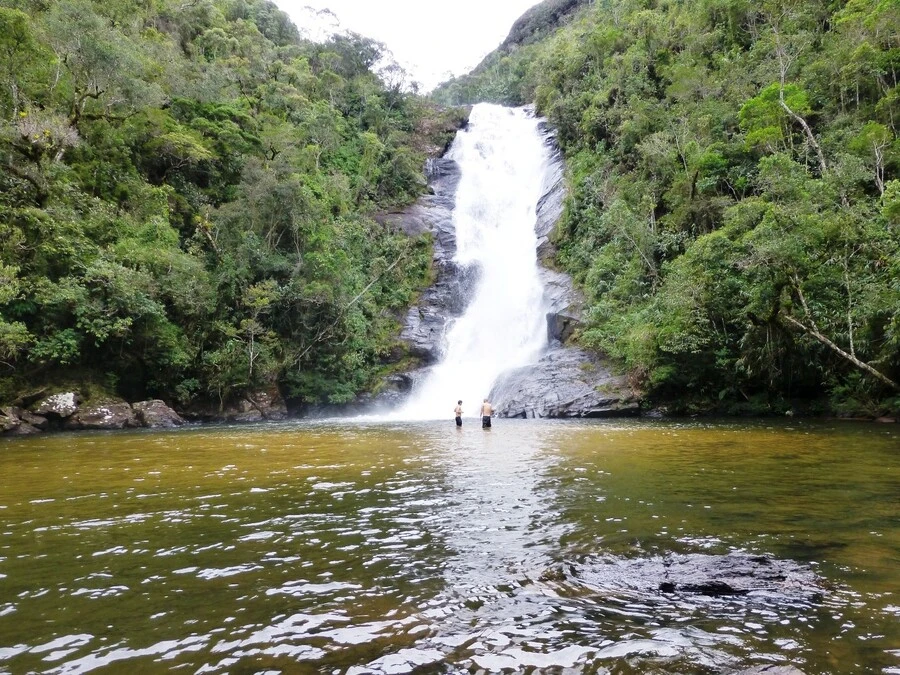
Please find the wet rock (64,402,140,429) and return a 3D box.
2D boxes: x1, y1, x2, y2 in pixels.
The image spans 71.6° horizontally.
[{"bbox_3d":[-15.807,3.546,28.300,2.882,1.135,2.000,3,-6,-33],"label":"wet rock"}]

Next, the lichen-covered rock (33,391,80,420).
[{"bbox_3d":[-18.178,3.126,28.900,1.800,1.149,1.500,3,-6,-33],"label":"lichen-covered rock"}]

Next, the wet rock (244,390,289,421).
[{"bbox_3d":[-10.453,3.838,35.500,2.247,1.635,1.900,2,-5,-23],"label":"wet rock"}]

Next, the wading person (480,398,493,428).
[{"bbox_3d":[1.660,3.606,27.927,0.550,1.700,0.350,0,-5,6],"label":"wading person"}]

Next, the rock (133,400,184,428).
[{"bbox_3d":[-13.928,3.648,29.800,2.169,1.237,1.700,3,-6,-30],"label":"rock"}]

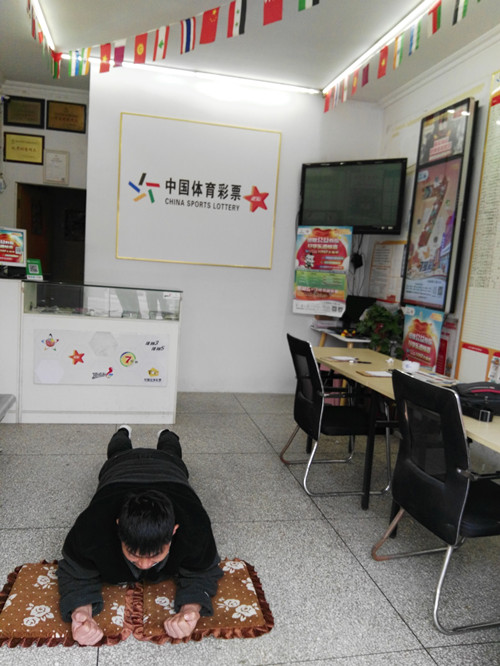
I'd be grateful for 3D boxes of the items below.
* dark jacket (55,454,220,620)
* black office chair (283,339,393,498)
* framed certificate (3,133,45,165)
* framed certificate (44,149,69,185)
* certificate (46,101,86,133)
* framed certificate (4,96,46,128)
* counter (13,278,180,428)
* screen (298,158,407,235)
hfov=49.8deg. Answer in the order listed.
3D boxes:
[{"bbox_3d":[-0.460,0.777,2.294,0.600,0.380,0.920,2,6,-12],"label":"dark jacket"},{"bbox_3d":[0.559,0.478,3.384,0.589,0.874,0.558,2,6,-12],"label":"black office chair"},{"bbox_3d":[-2.421,-1.974,5.779,0.404,0.304,0.025,2,6,-12],"label":"framed certificate"},{"bbox_3d":[-2.100,-1.801,5.867,0.257,0.359,0.025,2,6,-12],"label":"framed certificate"},{"bbox_3d":[-1.983,-2.331,5.826,0.404,0.299,0.025,2,6,-12],"label":"certificate"},{"bbox_3d":[-2.398,-2.348,5.737,0.401,0.312,0.025,2,6,-12],"label":"framed certificate"},{"bbox_3d":[-1.183,0.148,4.403,1.172,1.081,0.533,2,6,-12],"label":"counter"},{"bbox_3d":[0.941,-1.255,5.013,1.029,0.651,0.080,8,7,33],"label":"screen"}]

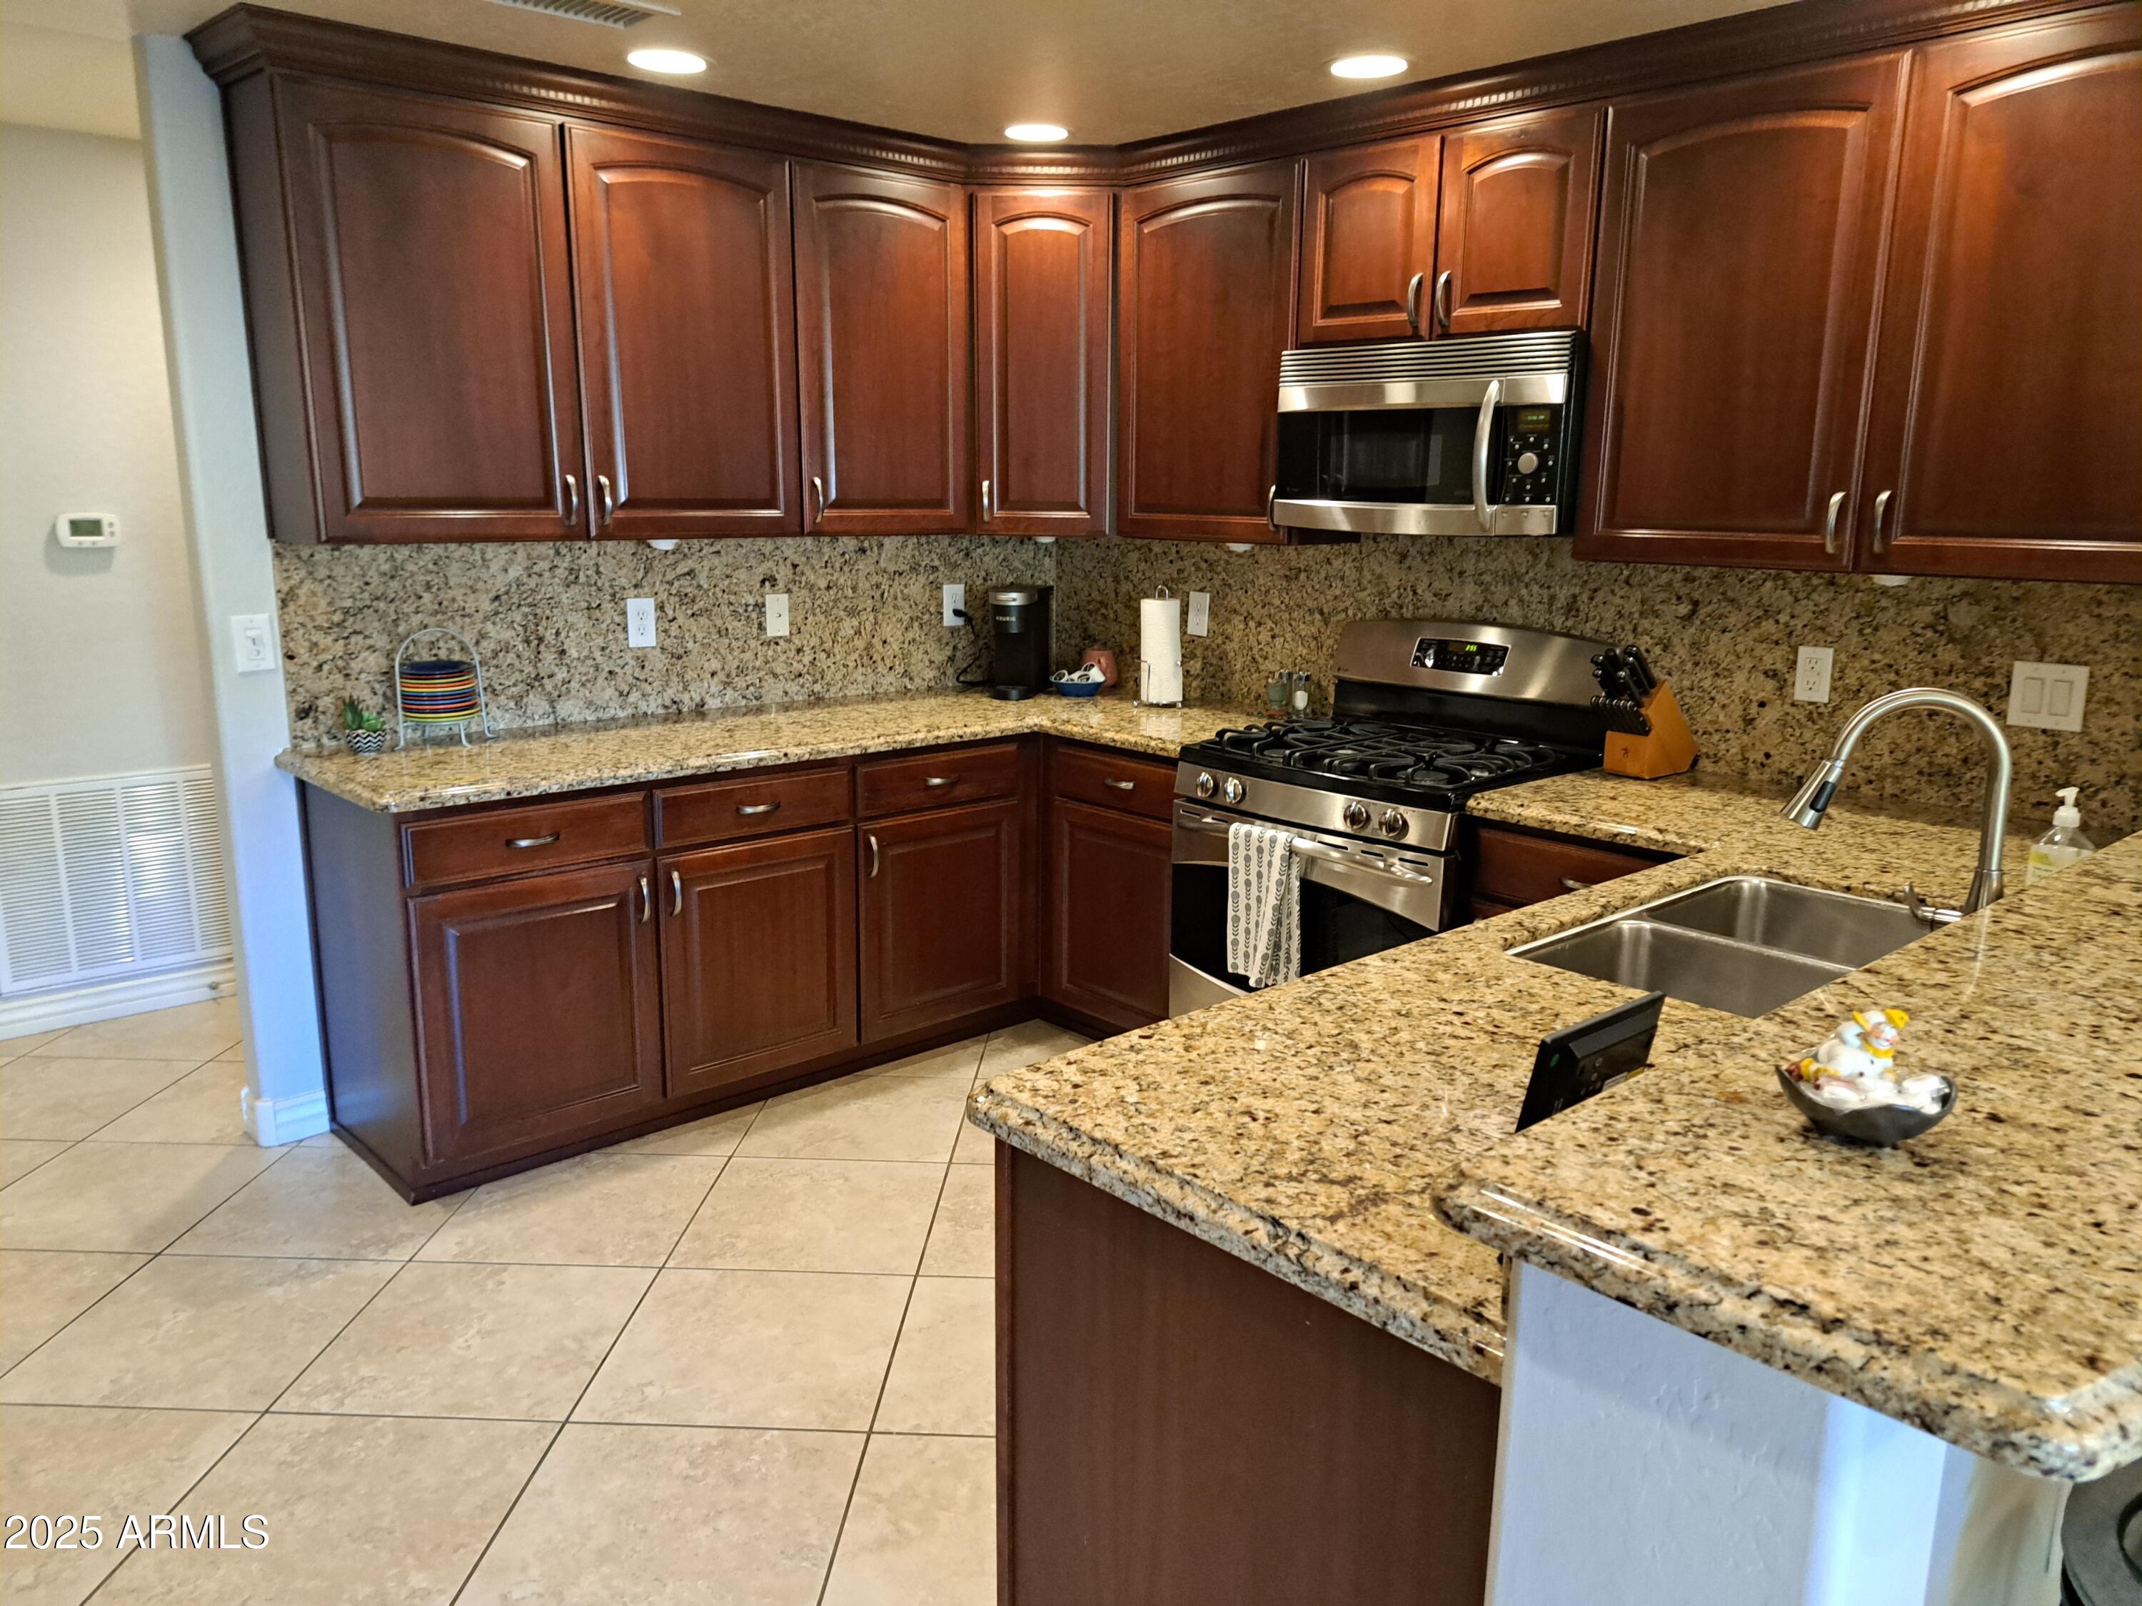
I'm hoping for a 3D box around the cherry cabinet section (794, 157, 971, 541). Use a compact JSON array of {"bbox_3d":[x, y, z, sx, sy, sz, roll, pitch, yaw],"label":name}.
[{"bbox_3d":[-0.585,-1.179,4.000,0.548,0.895,0.315,-10,16,-42],"label":"cherry cabinet section"}]

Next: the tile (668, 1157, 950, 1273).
[{"bbox_3d":[-0.536,0.865,3.127,0.494,0.010,0.494,1,12,2],"label":"tile"}]

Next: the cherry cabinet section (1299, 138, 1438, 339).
[{"bbox_3d":[0.797,-1.302,3.542,0.315,0.425,0.390,-10,16,-42],"label":"cherry cabinet section"}]

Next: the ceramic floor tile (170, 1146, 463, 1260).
[{"bbox_3d":[-1.530,0.844,3.163,0.494,0.010,0.494,1,12,2],"label":"ceramic floor tile"}]

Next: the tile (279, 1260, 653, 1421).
[{"bbox_3d":[-1.053,0.955,2.659,0.494,0.010,0.494,1,12,2],"label":"tile"}]

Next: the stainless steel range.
[{"bbox_3d":[0.740,0.174,3.575,0.703,1.193,0.757,-10,16,-41],"label":"stainless steel range"}]

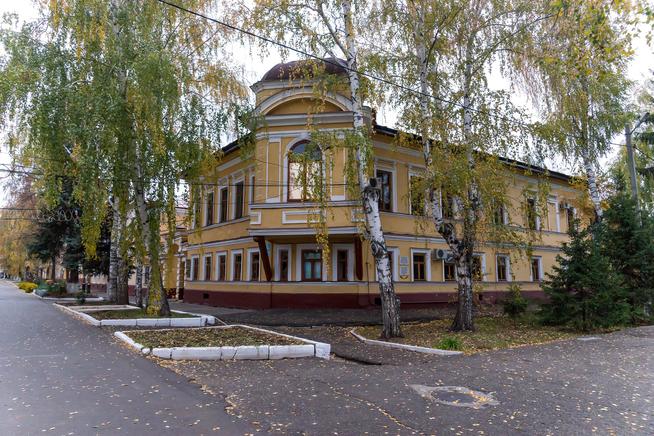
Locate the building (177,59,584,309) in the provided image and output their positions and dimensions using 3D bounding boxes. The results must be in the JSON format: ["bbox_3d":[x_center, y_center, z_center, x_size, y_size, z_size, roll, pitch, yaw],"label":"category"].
[{"bbox_3d":[5.860,-0.850,37.010,29.099,15.400,17.499,6,-10,-35],"label":"building"}]

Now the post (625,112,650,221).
[{"bbox_3d":[14.195,-0.244,19.313,1.000,9.093,0.300,-7,-11,40],"label":"post"}]

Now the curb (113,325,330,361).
[{"bbox_3d":[-2.794,3.002,10.461,3.550,0.260,5.300,5,-10,-33],"label":"curb"}]

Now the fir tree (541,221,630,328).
[{"bbox_3d":[9.057,1.935,15.579,2.800,3.750,2.800,-5,-9,30],"label":"fir tree"}]

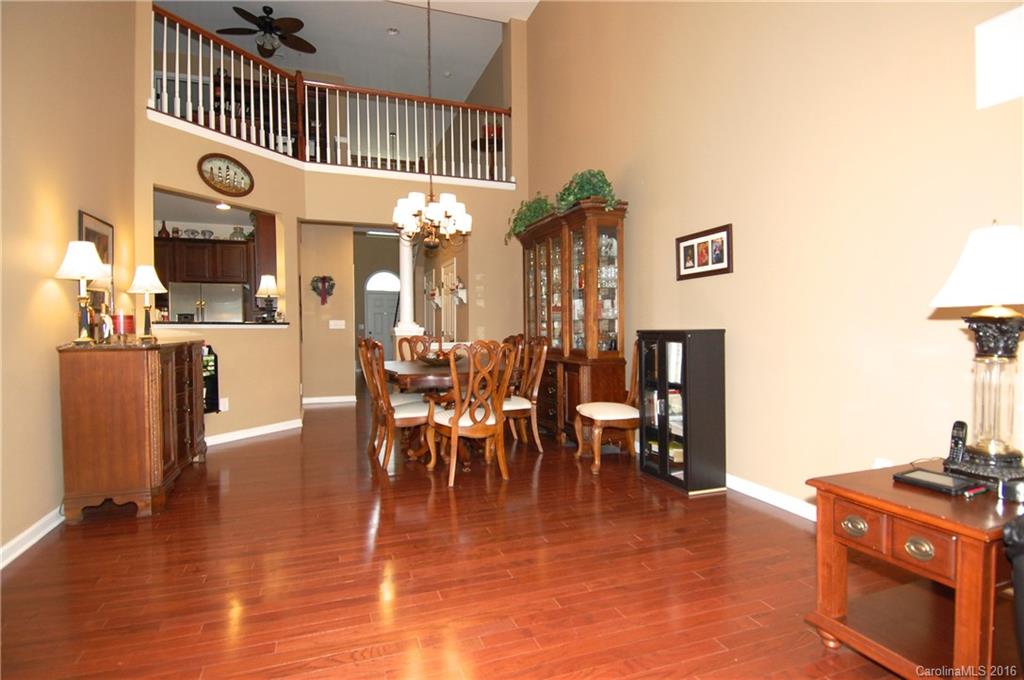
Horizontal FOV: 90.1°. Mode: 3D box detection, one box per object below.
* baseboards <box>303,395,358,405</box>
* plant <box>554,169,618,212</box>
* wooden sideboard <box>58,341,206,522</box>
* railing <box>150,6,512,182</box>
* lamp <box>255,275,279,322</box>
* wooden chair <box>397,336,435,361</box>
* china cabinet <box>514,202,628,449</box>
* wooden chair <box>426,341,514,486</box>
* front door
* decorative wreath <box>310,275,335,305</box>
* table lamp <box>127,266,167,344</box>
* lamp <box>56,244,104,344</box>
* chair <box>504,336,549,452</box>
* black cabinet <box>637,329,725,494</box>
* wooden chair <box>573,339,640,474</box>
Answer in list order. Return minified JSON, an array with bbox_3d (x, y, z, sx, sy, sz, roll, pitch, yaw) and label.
[{"bbox_3d":[-2.808,0.920,7.875,0.767,0.100,0.020,-1,1,-19],"label":"baseboards"},{"bbox_3d":[0.662,-1.385,4.837,0.430,0.420,0.600,-1,1,-19],"label":"plant"},{"bbox_3d":[-2.586,0.539,3.635,0.475,1.005,1.340,-1,1,-19],"label":"wooden sideboard"},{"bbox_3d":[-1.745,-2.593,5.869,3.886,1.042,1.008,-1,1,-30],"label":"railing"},{"bbox_3d":[-2.699,-0.457,5.617,0.240,0.520,0.240,0,1,31],"label":"lamp"},{"bbox_3d":[-0.948,0.501,5.581,0.538,1.056,0.594,-1,1,-20],"label":"wooden chair"},{"bbox_3d":[0.569,-0.122,5.341,0.493,2.285,1.658,-1,1,-20],"label":"china cabinet"},{"bbox_3d":[-0.334,0.521,3.850,0.530,0.995,0.540,-1,1,-23],"label":"wooden chair"},{"bbox_3d":[-3.325,-0.196,13.405,0.936,2.149,0.070,-1,1,-19],"label":"front door"},{"bbox_3d":[-2.887,-0.758,7.825,0.330,0.448,0.078,-1,1,-20],"label":"decorative wreath"},{"bbox_3d":[-2.896,-0.273,4.045,0.250,0.595,0.250,-1,1,-19],"label":"table lamp"},{"bbox_3d":[-2.581,-0.274,3.082,0.246,0.616,0.246,-1,1,-20],"label":"lamp"},{"bbox_3d":[-0.011,0.507,4.810,0.594,1.056,0.538,-1,1,-20],"label":"chair"},{"bbox_3d":[1.241,0.486,3.800,0.330,1.114,0.627,-1,1,-20],"label":"black cabinet"},{"bbox_3d":[0.874,0.510,4.246,0.594,1.056,0.538,-1,1,-11],"label":"wooden chair"}]

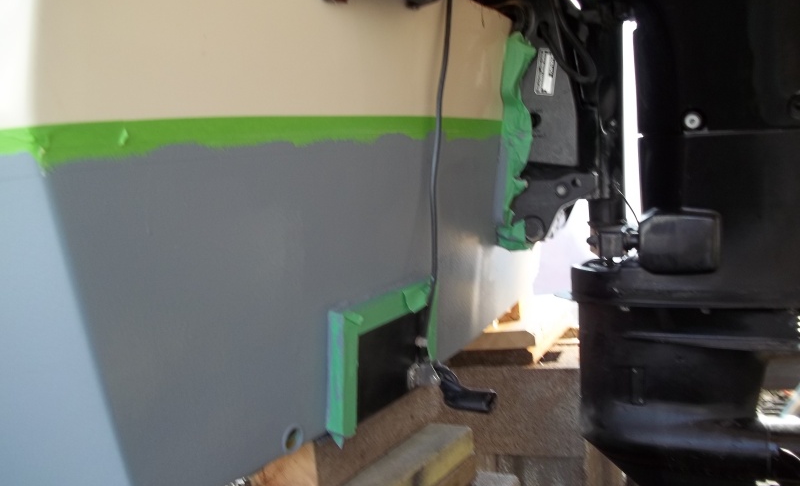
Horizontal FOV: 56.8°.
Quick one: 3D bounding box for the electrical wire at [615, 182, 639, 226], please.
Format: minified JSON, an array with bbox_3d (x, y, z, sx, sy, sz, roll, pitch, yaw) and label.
[{"bbox_3d":[0.420,-0.073,1.370,0.042,0.080,0.025,-4,6,33],"label":"electrical wire"}]

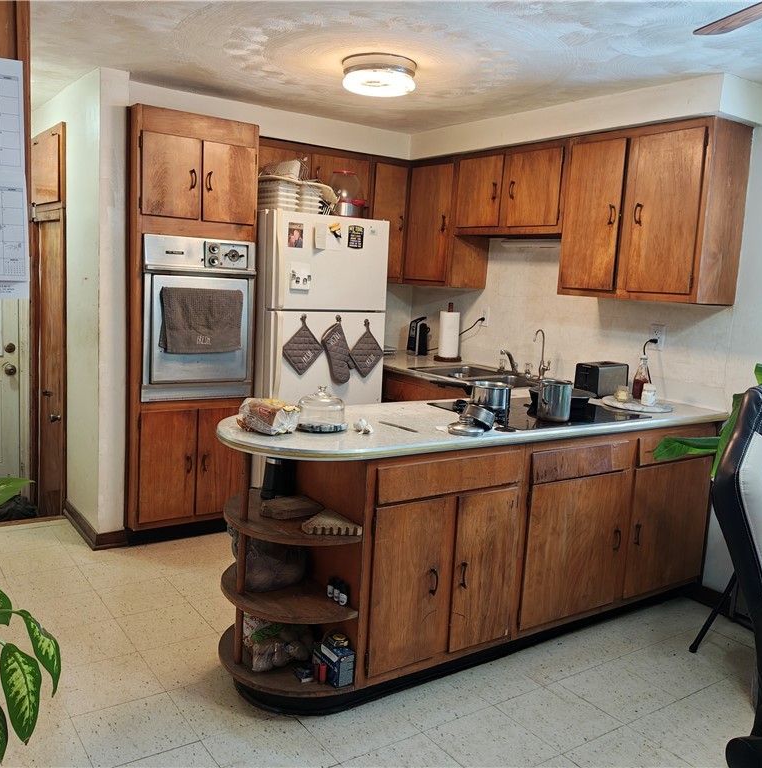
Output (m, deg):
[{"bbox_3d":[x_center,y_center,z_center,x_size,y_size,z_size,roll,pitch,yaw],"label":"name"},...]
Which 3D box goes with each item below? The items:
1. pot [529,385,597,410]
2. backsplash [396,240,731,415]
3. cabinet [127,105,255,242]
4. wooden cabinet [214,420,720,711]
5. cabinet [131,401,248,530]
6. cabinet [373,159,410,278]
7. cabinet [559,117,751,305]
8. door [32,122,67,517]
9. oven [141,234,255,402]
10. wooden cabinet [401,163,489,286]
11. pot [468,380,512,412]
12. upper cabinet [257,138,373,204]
[{"bbox_3d":[0.787,0.064,3.215,0.290,0.055,0.290,3,8,0],"label":"pot"},{"bbox_3d":[0.869,-0.426,4.175,0.040,0.776,2.350,-2,10,-35],"label":"backsplash"},{"bbox_3d":[-1.028,-1.036,3.784,0.601,0.578,0.585,-2,10,-35],"label":"cabinet"},{"bbox_3d":[0.426,0.571,3.014,2.250,0.885,0.655,-3,10,-35],"label":"wooden cabinet"},{"bbox_3d":[-1.119,0.368,4.066,0.625,0.665,0.580,-3,10,-35],"label":"cabinet"},{"bbox_3d":[-0.032,-1.022,4.704,0.310,0.751,0.295,-2,10,-35],"label":"cabinet"},{"bbox_3d":[1.225,-0.768,3.410,0.306,0.751,0.760,-2,10,-35],"label":"cabinet"},{"bbox_3d":[-2.012,-0.301,4.463,0.050,2.365,0.900,-2,10,-35],"label":"door"},{"bbox_3d":[-1.044,-0.356,3.936,0.593,0.812,0.555,-3,10,-35],"label":"oven"},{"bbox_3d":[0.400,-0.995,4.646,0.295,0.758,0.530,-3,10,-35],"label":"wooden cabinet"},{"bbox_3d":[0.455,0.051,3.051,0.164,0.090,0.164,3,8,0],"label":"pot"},{"bbox_3d":[-0.488,-1.219,4.407,0.867,0.358,0.300,-3,10,-35],"label":"upper cabinet"}]

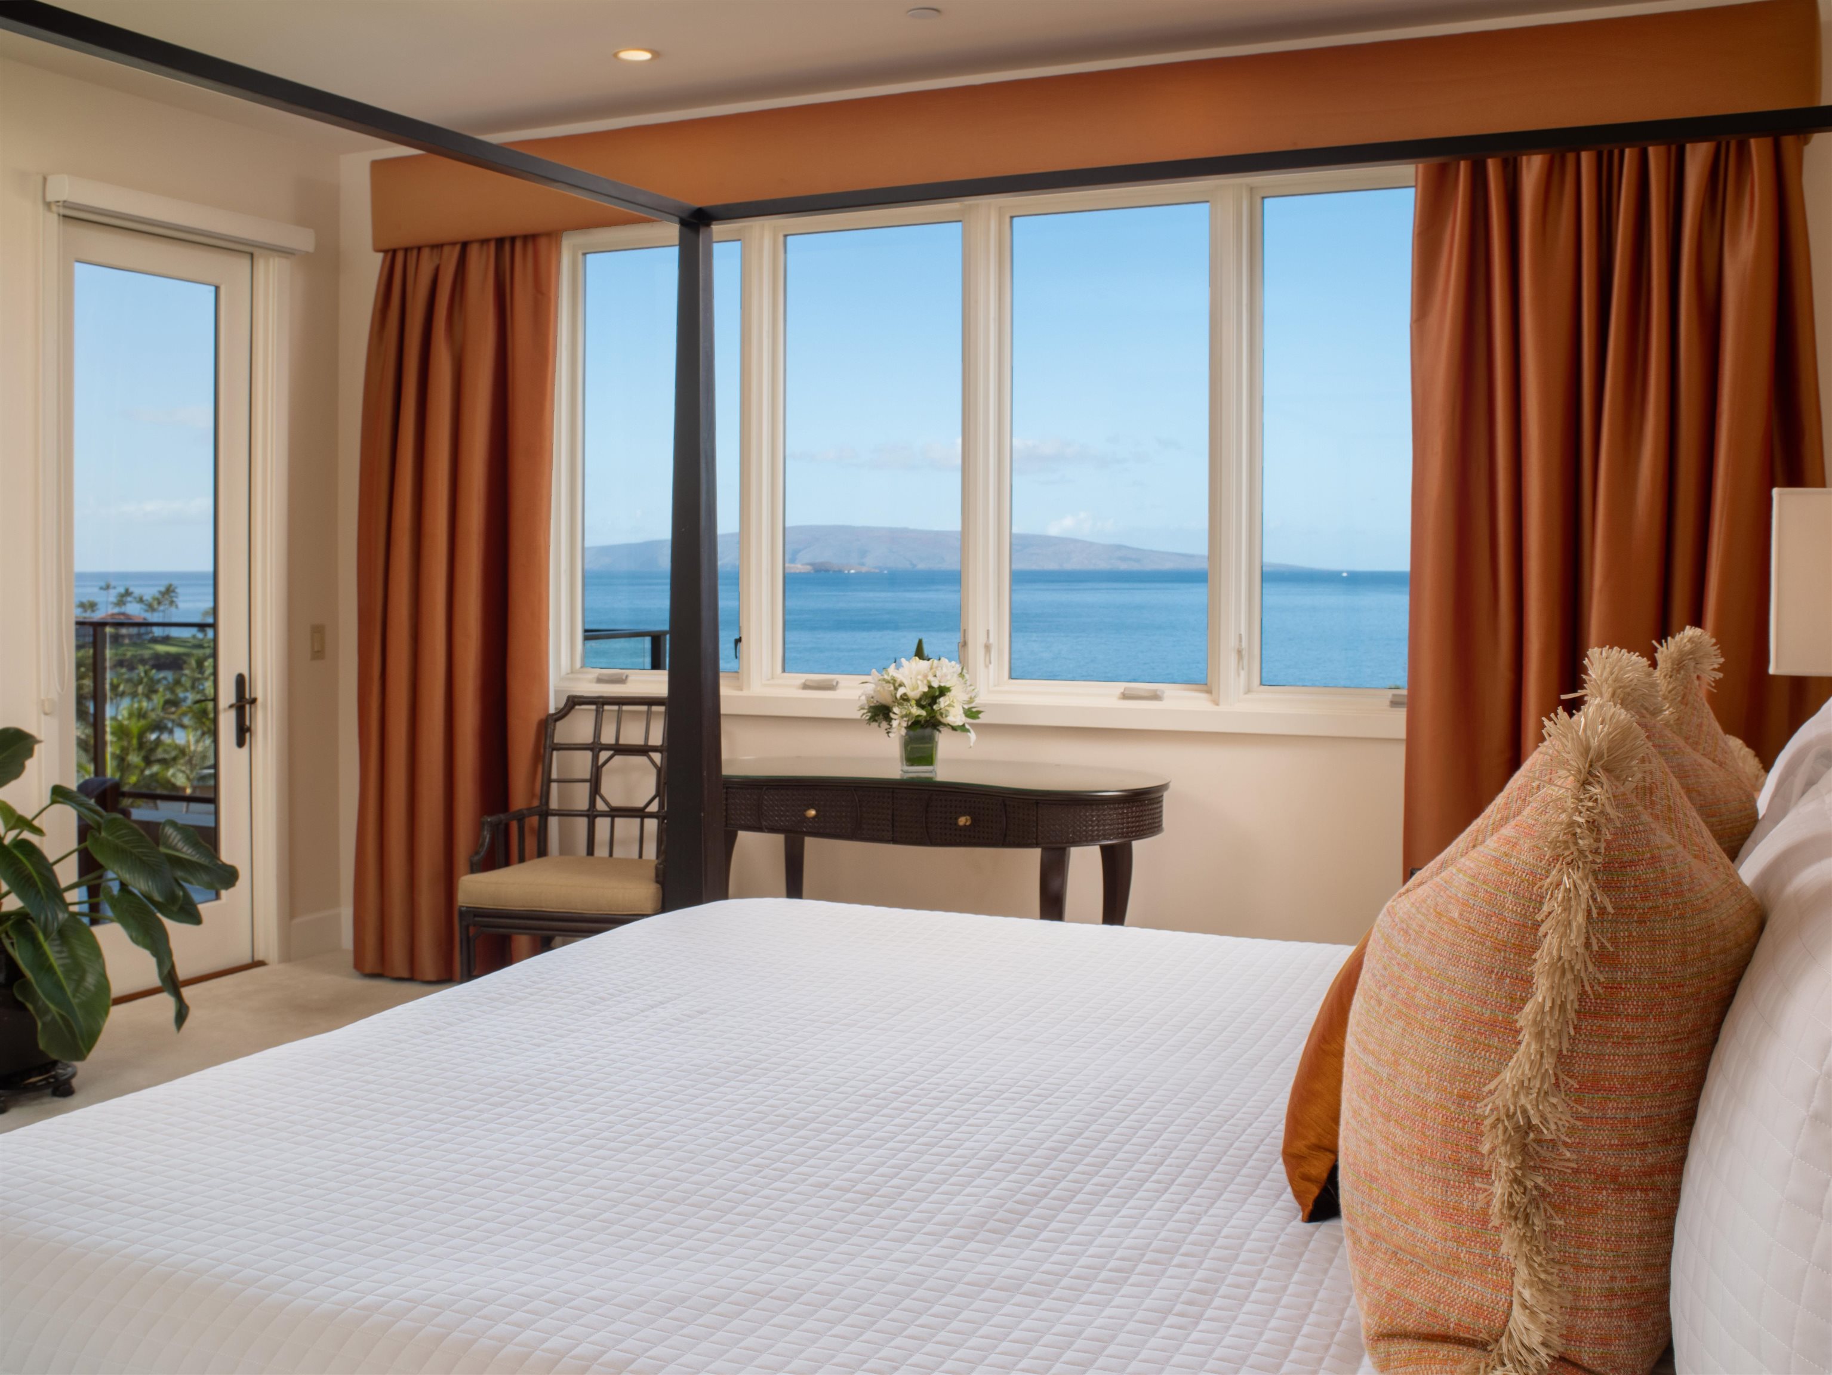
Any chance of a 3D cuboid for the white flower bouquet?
[{"bbox_3d":[0.012,0.049,5.211,0.309,0.364,0.284,0,2,0],"label":"white flower bouquet"}]

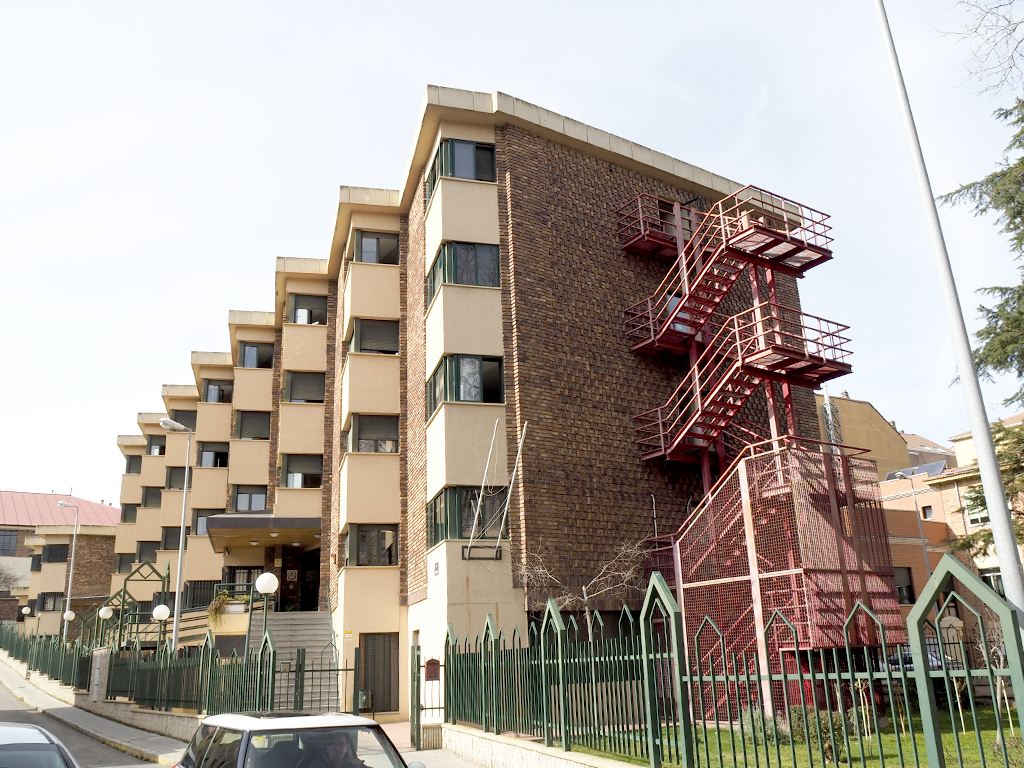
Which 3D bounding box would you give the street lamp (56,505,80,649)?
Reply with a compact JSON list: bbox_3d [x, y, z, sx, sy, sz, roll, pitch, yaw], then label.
[{"bbox_3d":[-21.719,9.762,39.537,1.100,8.335,0.350,8,-20,-27],"label":"street lamp"}]

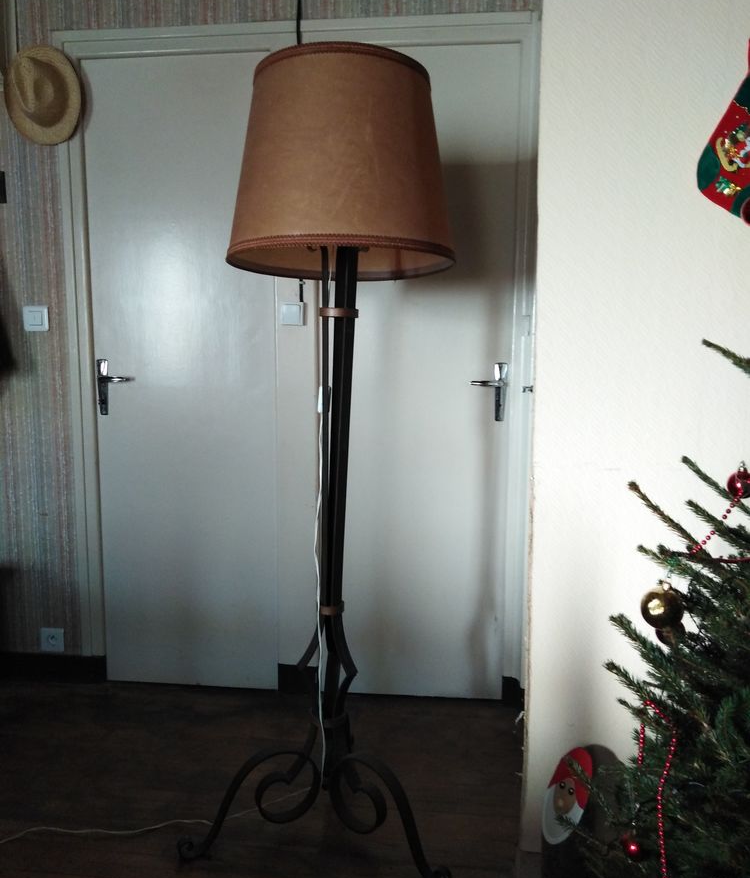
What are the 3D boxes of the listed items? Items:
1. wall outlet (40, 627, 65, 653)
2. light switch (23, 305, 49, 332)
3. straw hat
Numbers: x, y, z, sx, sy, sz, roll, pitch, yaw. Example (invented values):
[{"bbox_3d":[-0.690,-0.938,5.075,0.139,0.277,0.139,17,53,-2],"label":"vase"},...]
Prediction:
[{"bbox_3d":[-1.115,0.697,2.605,0.083,0.083,0.015,1,7,6],"label":"wall outlet"},{"bbox_3d":[-1.112,-0.396,2.468,0.083,0.083,0.015,1,7,6],"label":"light switch"},{"bbox_3d":[-1.038,-1.066,2.299,0.260,0.295,0.110,-6,9,2],"label":"straw hat"}]

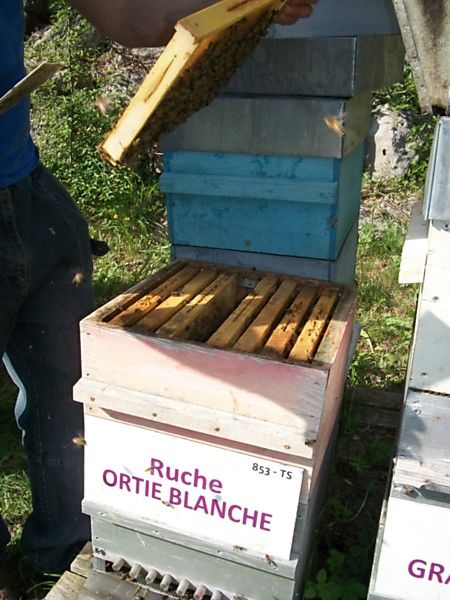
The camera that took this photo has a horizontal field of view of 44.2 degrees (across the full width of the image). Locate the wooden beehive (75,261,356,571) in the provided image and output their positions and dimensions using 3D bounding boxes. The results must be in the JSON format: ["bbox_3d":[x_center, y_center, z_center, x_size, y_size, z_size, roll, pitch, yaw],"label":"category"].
[{"bbox_3d":[0.007,0.208,1.000,0.360,0.432,0.392,10,21,16],"label":"wooden beehive"}]

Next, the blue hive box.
[{"bbox_3d":[0.109,-0.254,1.289,0.364,0.208,0.391,7,21,19],"label":"blue hive box"}]

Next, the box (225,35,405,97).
[{"bbox_3d":[0.177,-0.551,1.290,0.378,0.106,0.385,13,29,27],"label":"box"}]

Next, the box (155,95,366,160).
[{"bbox_3d":[0.107,-0.396,1.240,0.376,0.106,0.385,7,21,19],"label":"box"}]

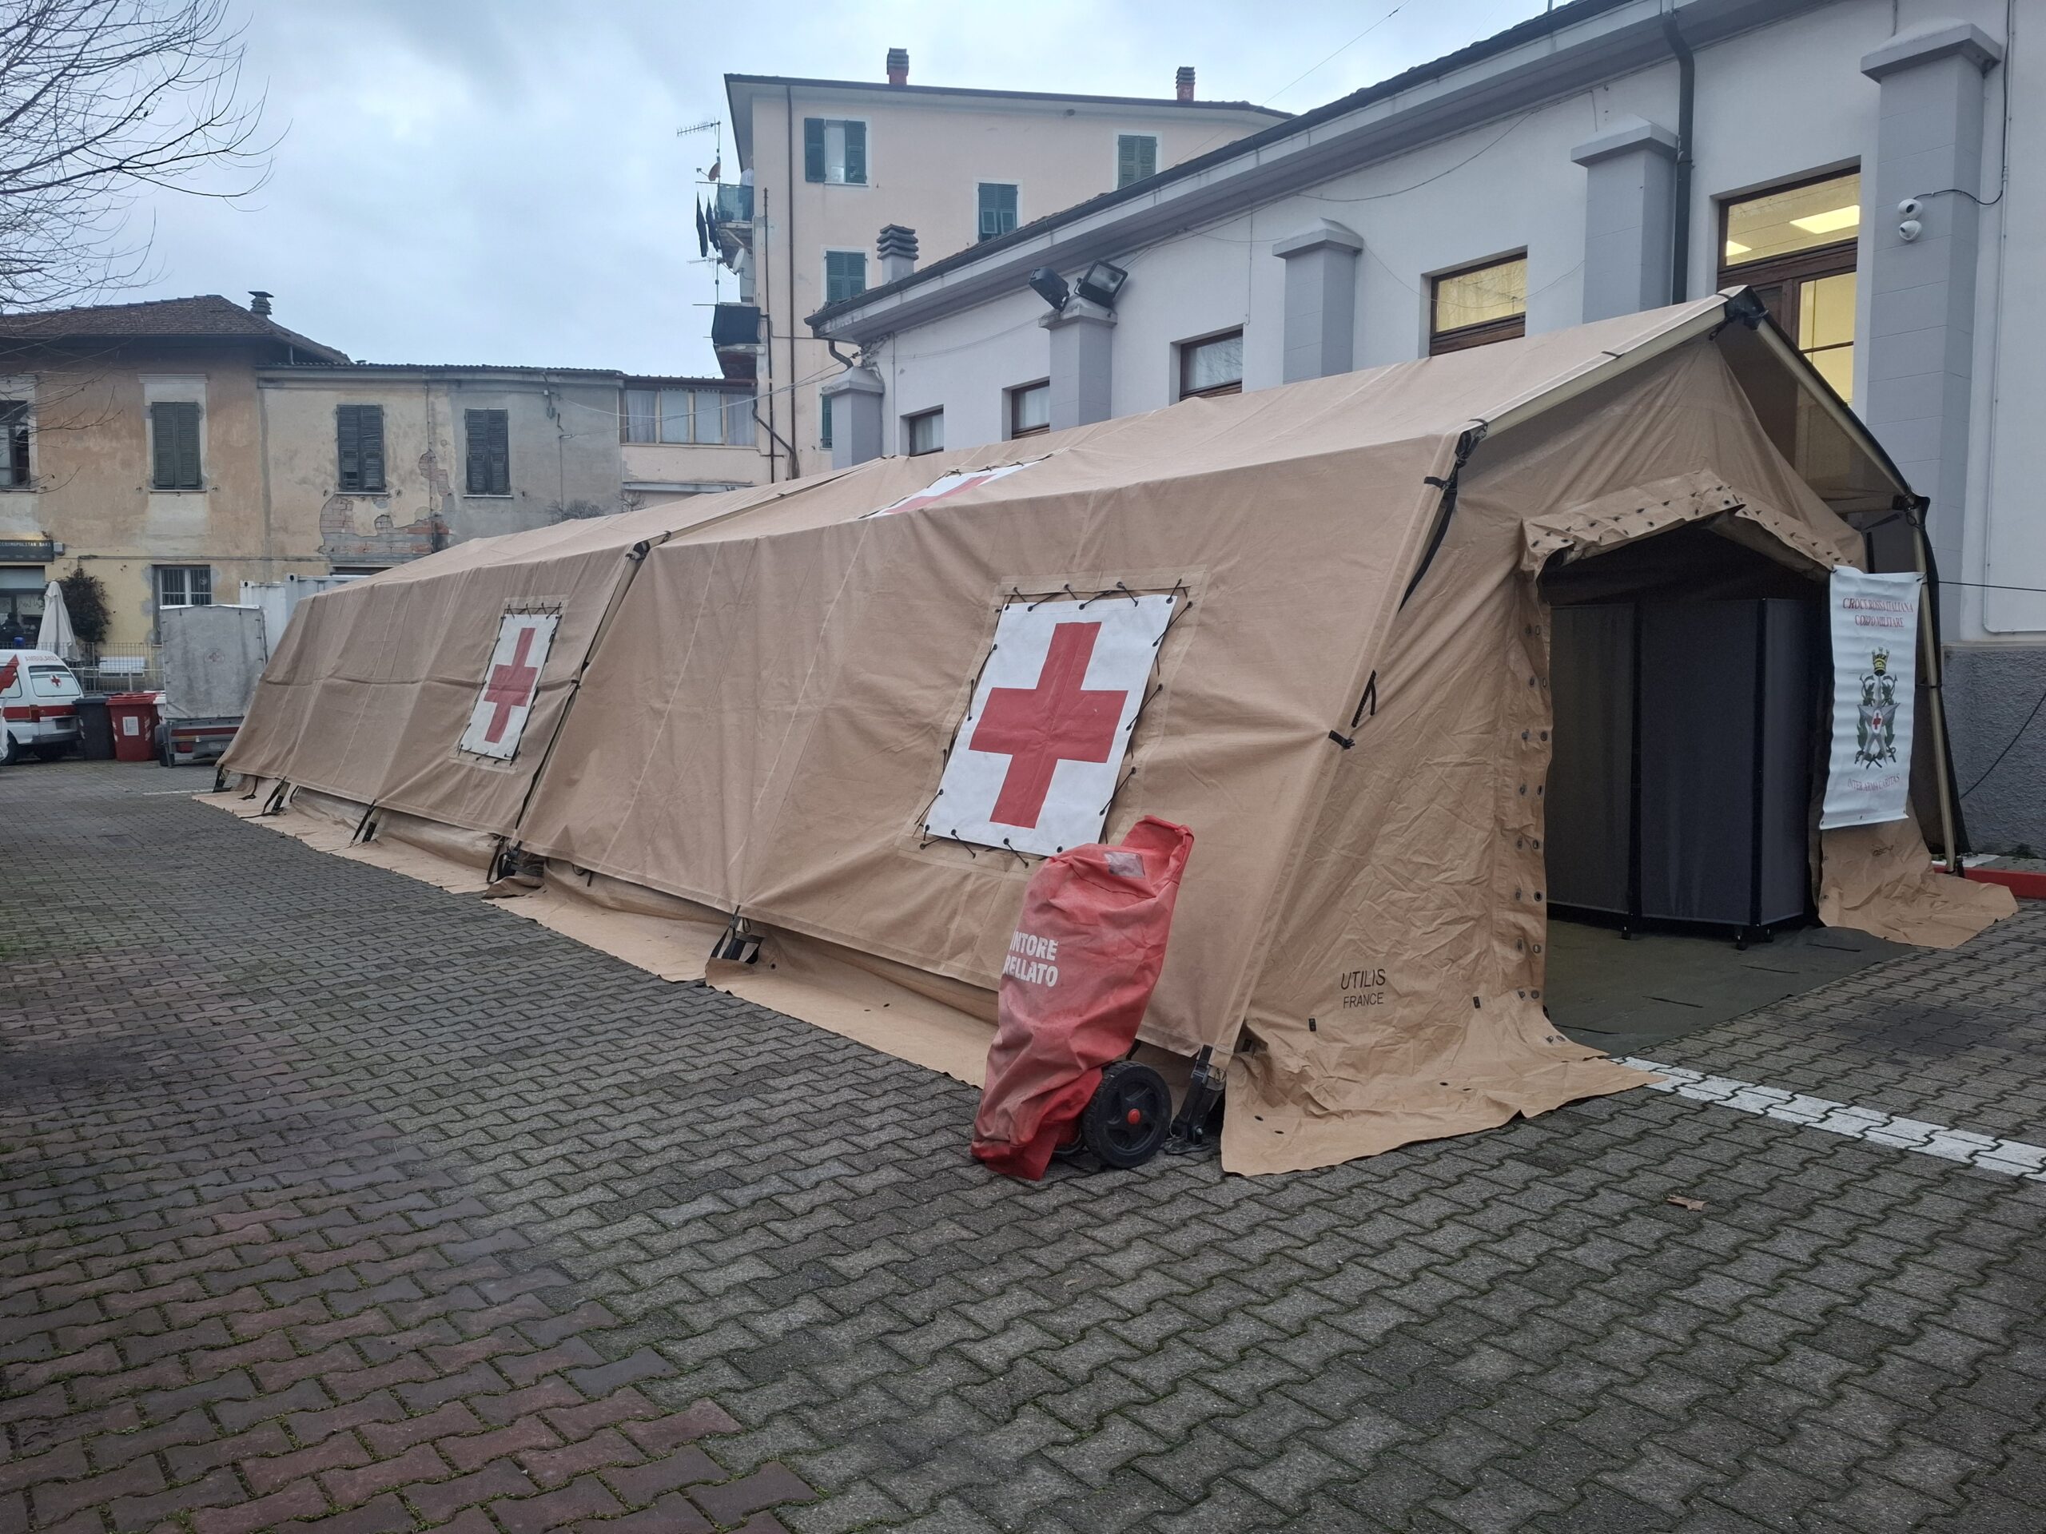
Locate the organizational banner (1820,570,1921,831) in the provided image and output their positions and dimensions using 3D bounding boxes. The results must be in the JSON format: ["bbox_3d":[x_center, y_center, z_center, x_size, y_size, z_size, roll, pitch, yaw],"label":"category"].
[{"bbox_3d":[4.237,-0.344,6.800,0.850,1.270,0.030,-2,5,-31],"label":"organizational banner"}]

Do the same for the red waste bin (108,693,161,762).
[{"bbox_3d":[-14.530,-0.653,22.200,0.600,1.090,0.730,-2,5,-27],"label":"red waste bin"}]

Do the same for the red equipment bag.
[{"bbox_3d":[0.183,0.653,4.050,0.590,0.980,0.420,-3,5,-38],"label":"red equipment bag"}]

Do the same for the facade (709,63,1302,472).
[{"bbox_3d":[-0.526,-8.835,36.267,13.900,15.600,8.500,0,4,-7],"label":"facade"}]

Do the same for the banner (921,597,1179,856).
[{"bbox_3d":[0.087,-0.178,5.507,0.030,1.075,1.095,26,-12,-36],"label":"banner"}]

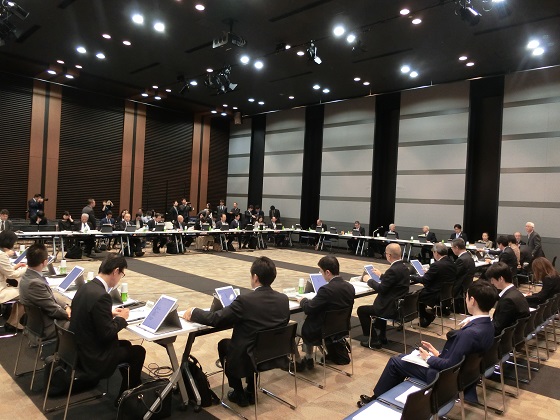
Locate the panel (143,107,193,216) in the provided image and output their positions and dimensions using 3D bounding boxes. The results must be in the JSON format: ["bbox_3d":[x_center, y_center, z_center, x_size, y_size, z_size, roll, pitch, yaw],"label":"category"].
[{"bbox_3d":[-5.443,-2.112,19.681,0.120,5.104,2.715,4,1,43],"label":"panel"}]

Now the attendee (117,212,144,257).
[{"bbox_3d":[-4.579,0.740,12.184,0.780,1.240,0.550,3,1,42],"label":"attendee"}]

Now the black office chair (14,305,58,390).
[{"bbox_3d":[-2.187,1.229,3.904,0.480,0.740,0.530,4,1,43],"label":"black office chair"}]

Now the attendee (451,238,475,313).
[{"bbox_3d":[3.106,1.173,7.114,0.740,1.310,0.520,4,1,43],"label":"attendee"}]

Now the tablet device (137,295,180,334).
[{"bbox_3d":[-1.008,0.858,3.369,0.230,0.305,0.015,4,-39,43],"label":"tablet device"}]

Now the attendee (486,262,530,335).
[{"bbox_3d":[2.161,1.167,4.278,0.800,1.250,0.500,3,1,42],"label":"attendee"}]

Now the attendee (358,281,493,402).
[{"bbox_3d":[1.163,1.132,3.315,1.040,1.230,0.520,4,1,43],"label":"attendee"}]

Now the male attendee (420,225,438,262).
[{"bbox_3d":[5.152,1.188,13.997,0.780,1.250,0.550,2,1,-34],"label":"male attendee"}]

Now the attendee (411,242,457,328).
[{"bbox_3d":[2.342,1.160,6.282,0.740,1.280,0.550,4,1,43],"label":"attendee"}]

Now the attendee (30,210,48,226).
[{"bbox_3d":[-7.683,0.608,12.965,0.750,1.180,0.550,3,1,42],"label":"attendee"}]

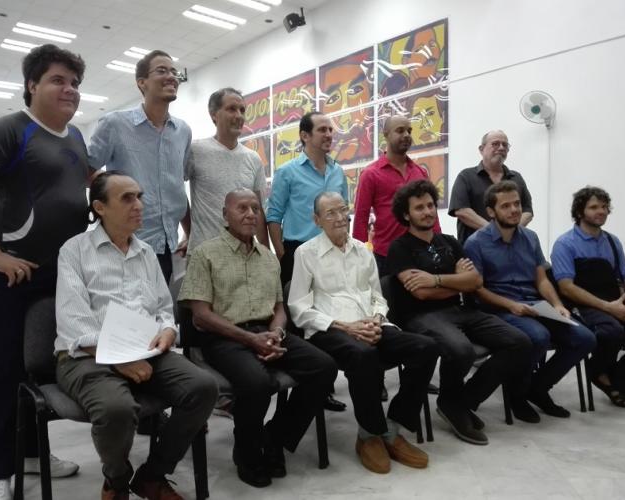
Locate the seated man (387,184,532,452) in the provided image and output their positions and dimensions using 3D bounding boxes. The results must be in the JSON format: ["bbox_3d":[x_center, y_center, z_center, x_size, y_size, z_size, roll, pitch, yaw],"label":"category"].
[{"bbox_3d":[0.752,0.269,2.700,0.550,1.284,0.750,-1,2,-26],"label":"seated man"}]

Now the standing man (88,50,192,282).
[{"bbox_3d":[-0.790,0.000,2.451,0.550,1.860,0.360,-2,2,-41],"label":"standing man"}]

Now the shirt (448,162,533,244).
[{"bbox_3d":[1.198,-0.230,3.475,0.540,0.705,0.300,-1,2,-11],"label":"shirt"}]

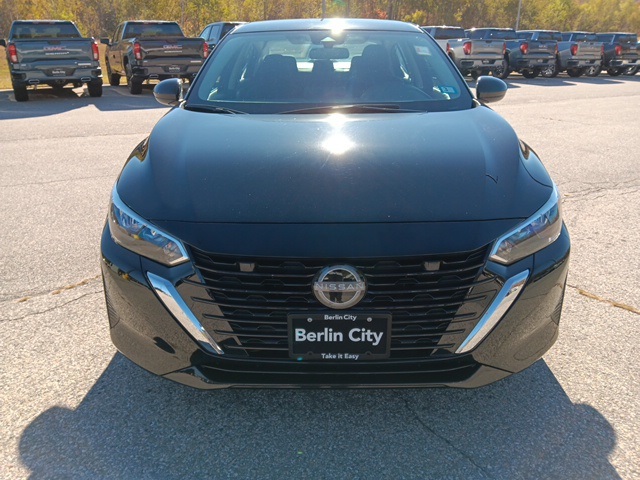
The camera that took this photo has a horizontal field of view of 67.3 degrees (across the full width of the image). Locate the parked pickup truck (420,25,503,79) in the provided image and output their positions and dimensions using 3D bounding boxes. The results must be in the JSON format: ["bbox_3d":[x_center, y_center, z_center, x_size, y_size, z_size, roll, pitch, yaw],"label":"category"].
[{"bbox_3d":[4.936,-7.899,20.242,2.100,1.930,5.880,-11,25,-24],"label":"parked pickup truck"}]

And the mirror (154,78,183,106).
[{"bbox_3d":[-0.860,-0.840,2.743,0.190,0.160,0.140,0,22,0],"label":"mirror"}]

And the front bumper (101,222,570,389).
[{"bbox_3d":[0.059,0.172,1.710,1.790,0.590,0.560,0,22,0],"label":"front bumper"}]

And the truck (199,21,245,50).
[{"bbox_3d":[-2.803,-6.215,16.160,2.080,1.930,5.880,-12,25,-27],"label":"truck"}]

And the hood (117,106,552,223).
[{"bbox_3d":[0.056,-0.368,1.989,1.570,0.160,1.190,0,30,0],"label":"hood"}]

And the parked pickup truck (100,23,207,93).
[{"bbox_3d":[-5.210,-5.664,14.840,2.080,1.930,5.880,-12,25,-27],"label":"parked pickup truck"}]

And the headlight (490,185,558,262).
[{"bbox_3d":[0.724,-0.069,1.649,0.450,0.170,0.360,-5,22,-11],"label":"headlight"}]

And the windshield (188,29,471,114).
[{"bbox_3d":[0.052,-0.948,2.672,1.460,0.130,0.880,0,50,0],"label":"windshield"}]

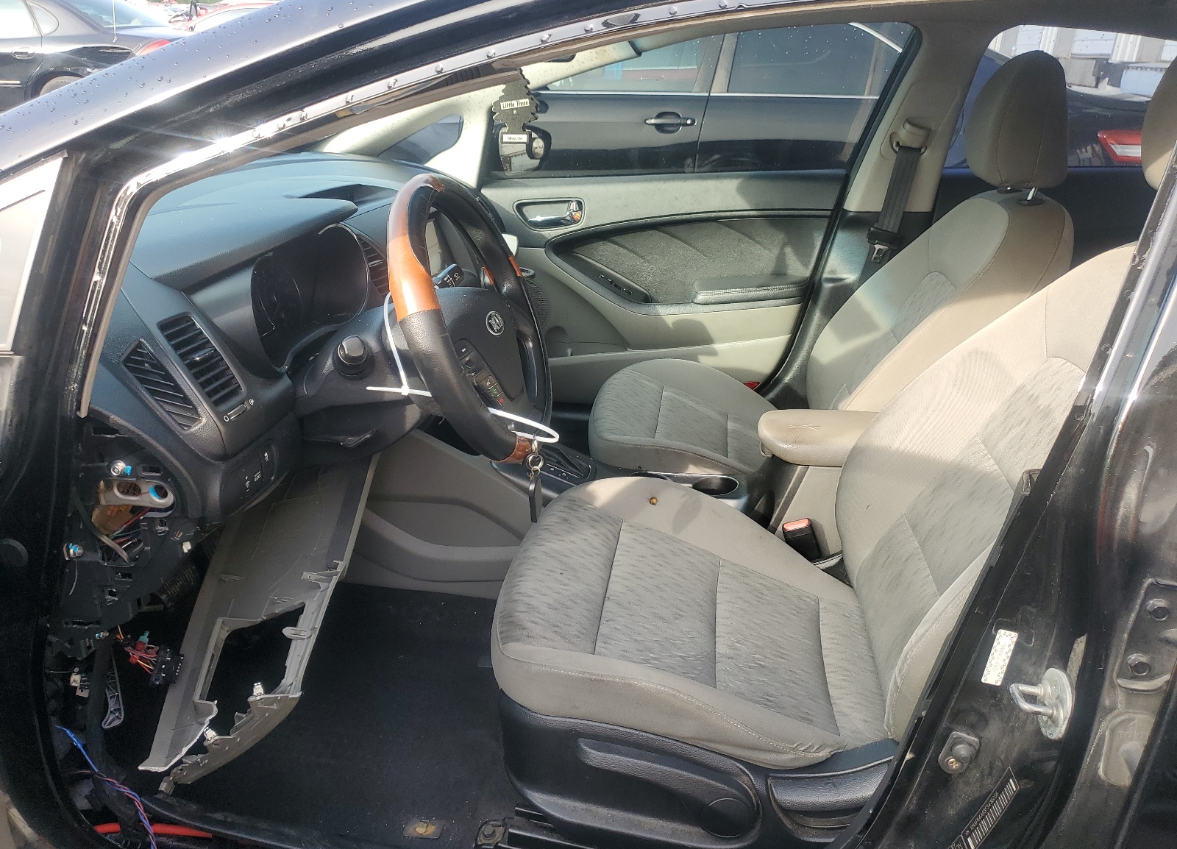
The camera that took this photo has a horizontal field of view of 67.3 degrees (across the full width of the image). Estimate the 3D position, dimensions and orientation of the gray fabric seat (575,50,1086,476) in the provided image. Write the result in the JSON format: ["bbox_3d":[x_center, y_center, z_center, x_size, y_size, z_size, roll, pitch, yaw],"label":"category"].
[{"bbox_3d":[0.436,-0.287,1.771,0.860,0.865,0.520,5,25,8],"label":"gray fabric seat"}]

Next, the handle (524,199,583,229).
[{"bbox_3d":[-0.082,-0.502,2.108,0.145,0.065,0.040,5,25,8],"label":"handle"}]

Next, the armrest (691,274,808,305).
[{"bbox_3d":[0.384,-0.312,2.084,0.275,0.055,0.085,5,25,8],"label":"armrest"}]

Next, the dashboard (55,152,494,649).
[{"bbox_3d":[-0.519,-0.208,1.560,0.570,0.475,1.380,5,25,8],"label":"dashboard"}]

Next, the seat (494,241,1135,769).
[{"bbox_3d":[0.321,0.000,1.115,0.870,0.850,0.530,5,25,8],"label":"seat"}]

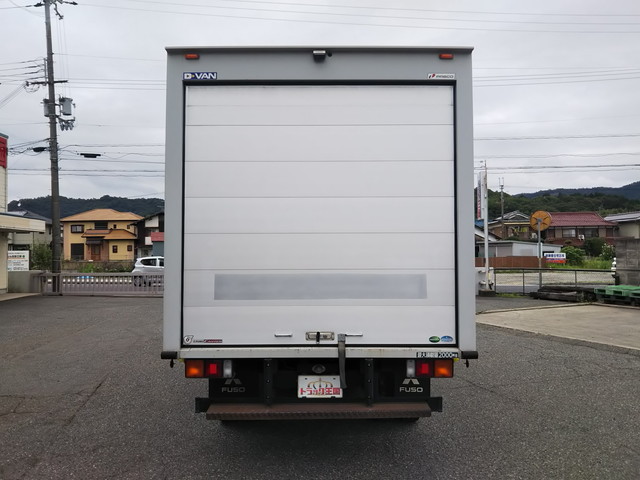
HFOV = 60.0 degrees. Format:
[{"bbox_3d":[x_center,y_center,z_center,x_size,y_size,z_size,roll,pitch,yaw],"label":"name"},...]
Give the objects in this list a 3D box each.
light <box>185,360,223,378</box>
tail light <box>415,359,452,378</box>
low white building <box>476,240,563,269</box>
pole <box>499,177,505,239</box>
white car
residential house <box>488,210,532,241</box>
[{"bbox_3d":[-0.837,0.934,4.000,0.275,0.135,0.070,0,-2,0],"label":"light"},{"bbox_3d":[0.819,0.930,4.000,0.275,0.135,0.070,0,-2,0],"label":"tail light"},{"bbox_3d":[22.700,1.830,62.773,8.800,3.100,5.600,1,-2,-25],"label":"low white building"},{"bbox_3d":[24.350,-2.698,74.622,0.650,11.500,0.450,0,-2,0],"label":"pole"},{"bbox_3d":[-7.450,1.701,28.561,3.900,1.530,1.650,0,-2,0],"label":"white car"},{"bbox_3d":[28.400,-0.429,81.554,6.600,7.200,7.600,0,-2,2],"label":"residential house"}]

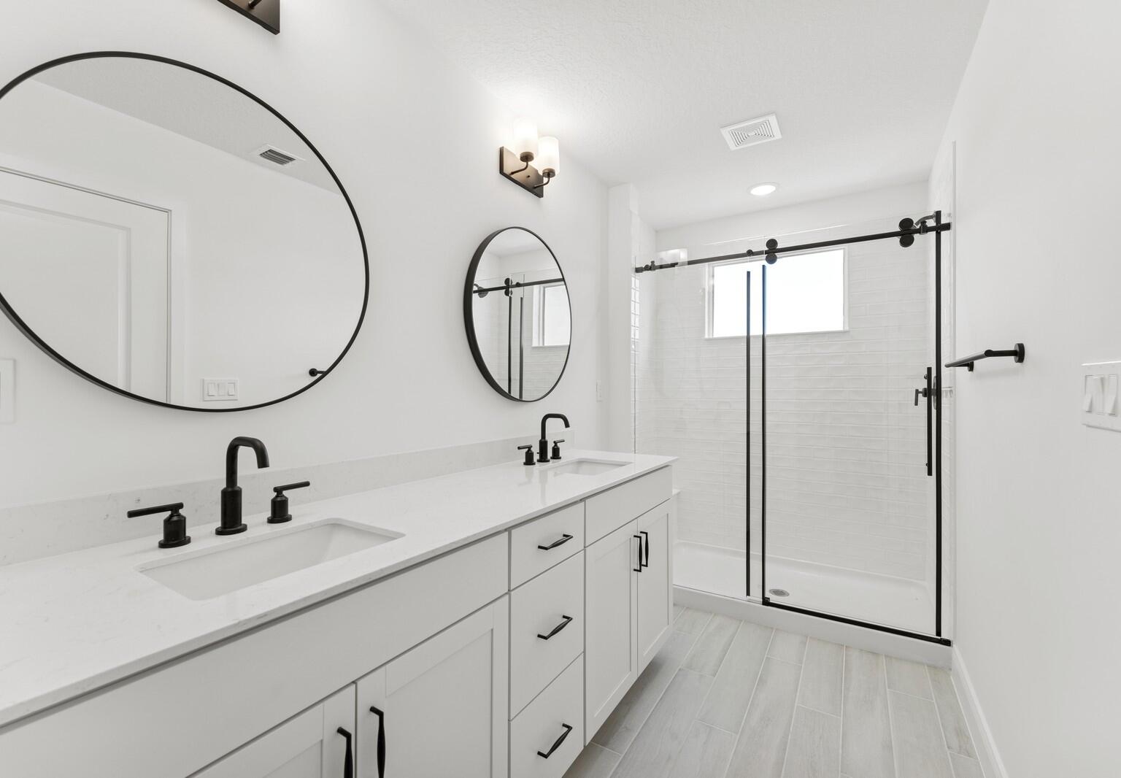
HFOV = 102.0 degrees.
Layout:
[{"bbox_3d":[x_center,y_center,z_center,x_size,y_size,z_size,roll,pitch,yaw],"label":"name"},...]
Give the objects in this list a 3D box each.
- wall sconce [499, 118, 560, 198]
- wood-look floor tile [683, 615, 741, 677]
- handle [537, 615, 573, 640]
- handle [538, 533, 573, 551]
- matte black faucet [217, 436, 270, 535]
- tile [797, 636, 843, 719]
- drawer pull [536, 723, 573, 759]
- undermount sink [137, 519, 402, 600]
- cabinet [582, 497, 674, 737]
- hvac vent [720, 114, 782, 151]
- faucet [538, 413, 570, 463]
[{"bbox_3d":[-0.117,-1.042,2.049,0.151,0.229,0.306,0,-1,33],"label":"wall sconce"},{"bbox_3d":[0.755,1.246,2.226,0.152,0.010,0.576,0,-1,33],"label":"wood-look floor tile"},{"bbox_3d":[-0.012,0.656,1.250,0.032,0.013,0.133,0,-1,33],"label":"handle"},{"bbox_3d":[-0.009,0.428,1.268,0.033,0.013,0.136,0,0,33],"label":"handle"},{"bbox_3d":[-0.670,0.211,0.966,0.191,0.207,0.057,0,-1,33],"label":"matte black faucet"},{"bbox_3d":[1.151,1.244,1.986,0.152,0.010,0.576,0,-1,33],"label":"tile"},{"bbox_3d":[-0.011,0.965,1.248,0.032,0.013,0.133,0,-1,33],"label":"drawer pull"},{"bbox_3d":[-0.548,0.404,0.905,0.295,0.165,0.410,0,0,33],"label":"undermount sink"},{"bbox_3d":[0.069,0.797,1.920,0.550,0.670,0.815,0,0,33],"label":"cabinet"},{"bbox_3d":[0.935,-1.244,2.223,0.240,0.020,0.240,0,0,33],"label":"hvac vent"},{"bbox_3d":[-0.030,0.217,2.018,0.166,0.213,0.057,0,0,33],"label":"faucet"}]

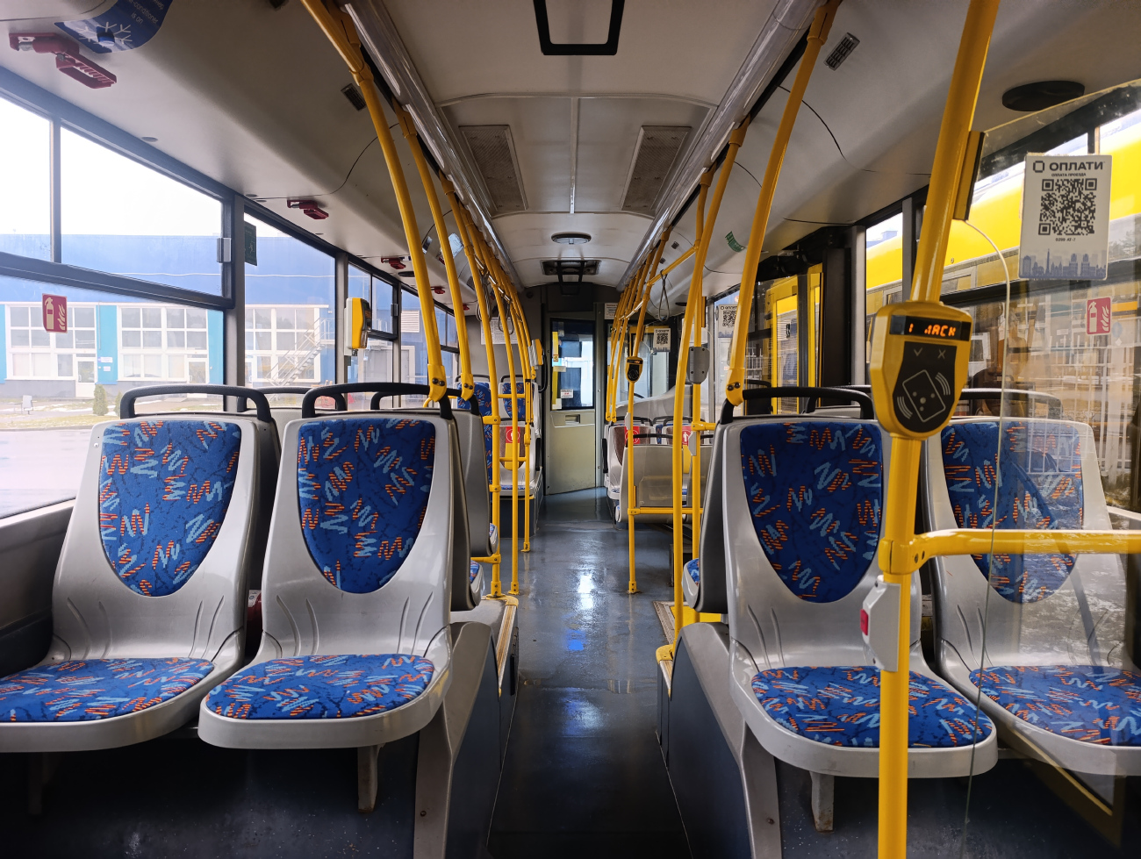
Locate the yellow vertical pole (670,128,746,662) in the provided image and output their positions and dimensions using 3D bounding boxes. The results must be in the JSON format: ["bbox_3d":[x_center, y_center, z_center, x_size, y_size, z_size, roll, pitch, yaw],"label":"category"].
[{"bbox_3d":[0.531,-0.133,2.870,0.275,2.010,0.050,0,3,0],"label":"yellow vertical pole"}]

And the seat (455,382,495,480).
[{"bbox_3d":[-0.716,0.071,5.750,0.290,0.860,0.100,0,3,0],"label":"seat"}]

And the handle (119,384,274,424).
[{"bbox_3d":[-0.906,-0.062,1.840,0.370,0.095,0.045,0,3,0],"label":"handle"}]

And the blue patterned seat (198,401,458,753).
[{"bbox_3d":[-0.448,0.250,1.560,0.420,0.570,0.550,0,3,0],"label":"blue patterned seat"}]

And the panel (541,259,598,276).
[{"bbox_3d":[0.004,-1.502,7.050,0.530,0.100,0.850,0,3,0],"label":"panel"}]

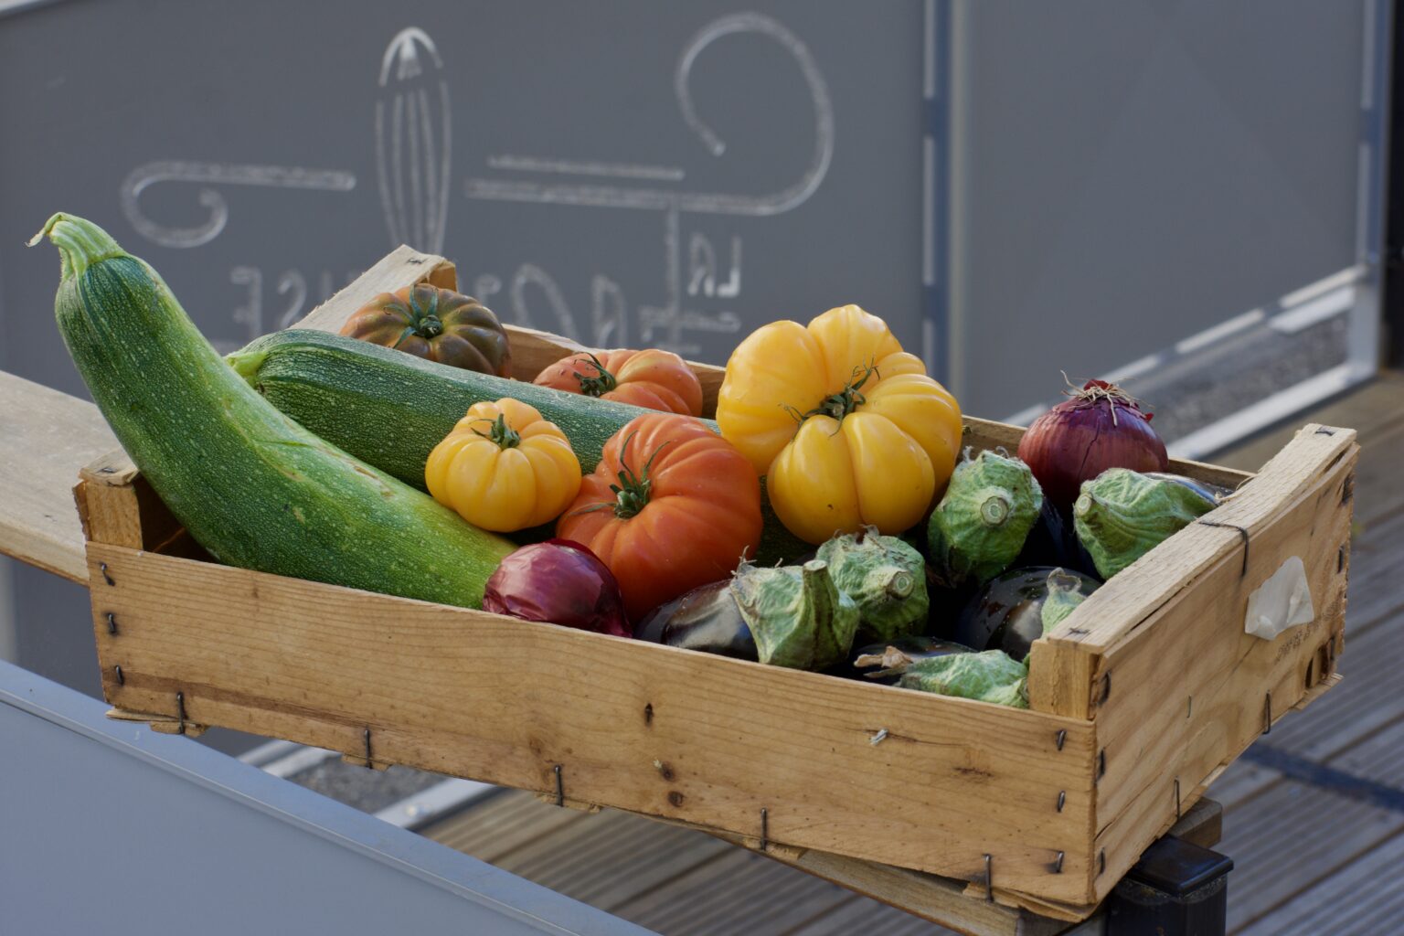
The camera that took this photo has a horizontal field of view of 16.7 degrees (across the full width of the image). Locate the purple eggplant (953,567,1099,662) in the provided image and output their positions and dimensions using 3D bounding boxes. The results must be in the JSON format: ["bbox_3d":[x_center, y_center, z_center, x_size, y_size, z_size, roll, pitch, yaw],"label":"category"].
[{"bbox_3d":[0.142,0.078,2.086,0.080,0.077,0.108,-6,20,-14],"label":"purple eggplant"}]

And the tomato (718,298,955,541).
[{"bbox_3d":[0.061,-0.019,2.127,0.107,0.108,0.082,0,-23,0],"label":"tomato"}]

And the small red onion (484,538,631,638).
[{"bbox_3d":[-0.065,0.059,2.132,0.062,0.059,0.064,-1,19,0],"label":"small red onion"}]

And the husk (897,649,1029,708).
[{"bbox_3d":[0.111,0.093,2.045,0.062,0.043,0.046,10,22,28],"label":"husk"}]

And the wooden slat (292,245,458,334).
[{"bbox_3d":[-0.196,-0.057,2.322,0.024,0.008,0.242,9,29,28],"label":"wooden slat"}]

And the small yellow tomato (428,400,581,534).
[{"bbox_3d":[-0.090,-0.001,2.179,0.071,0.055,0.071,0,40,0],"label":"small yellow tomato"}]

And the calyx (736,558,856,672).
[{"bbox_3d":[0.040,0.065,2.086,0.057,0.051,0.051,14,24,37],"label":"calyx"}]

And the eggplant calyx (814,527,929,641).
[{"bbox_3d":[0.075,0.052,2.101,0.051,0.054,0.051,-11,22,-26],"label":"eggplant calyx"}]

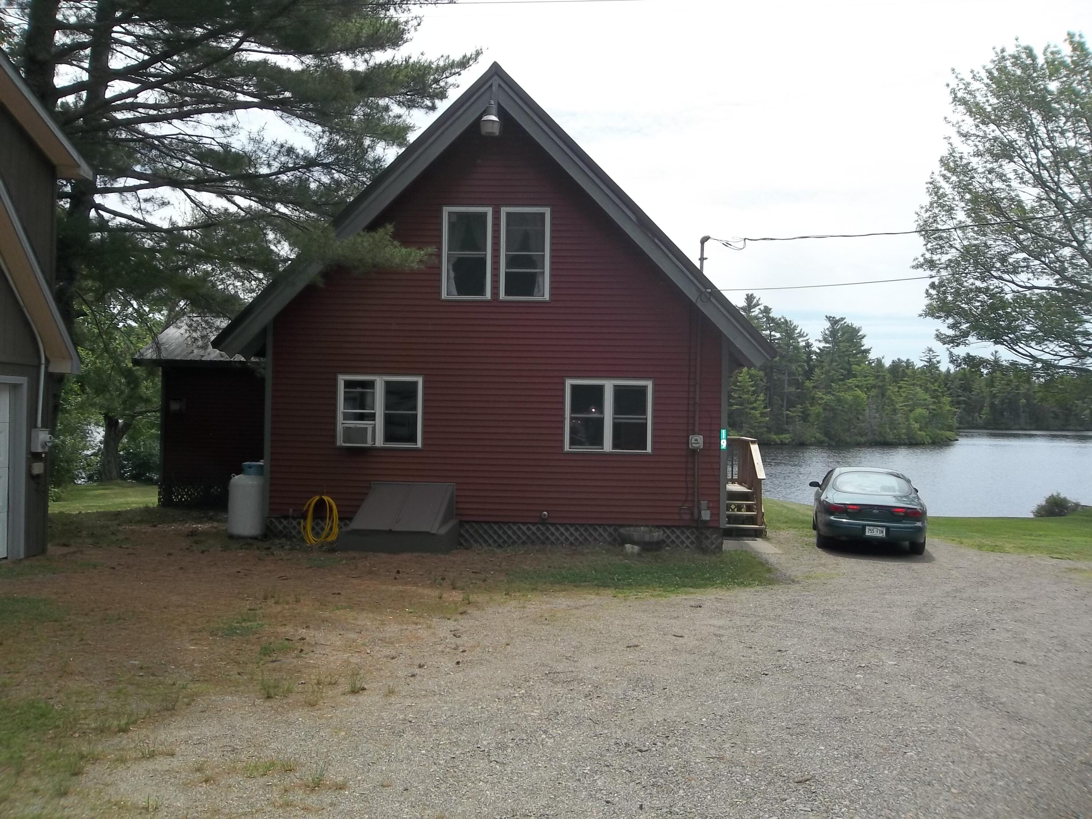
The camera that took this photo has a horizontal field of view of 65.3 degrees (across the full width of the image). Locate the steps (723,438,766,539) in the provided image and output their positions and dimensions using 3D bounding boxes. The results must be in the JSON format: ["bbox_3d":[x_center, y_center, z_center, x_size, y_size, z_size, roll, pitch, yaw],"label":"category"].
[{"bbox_3d":[3.522,1.434,16.613,1.069,1.760,2.400,1,0,3],"label":"steps"}]

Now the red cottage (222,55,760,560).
[{"bbox_3d":[-0.611,-1.511,18.262,8.664,7.506,10.500,1,0,3],"label":"red cottage"}]

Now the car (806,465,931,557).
[{"bbox_3d":[6.030,1.805,16.120,1.860,1.400,5.000,1,-1,17],"label":"car"}]

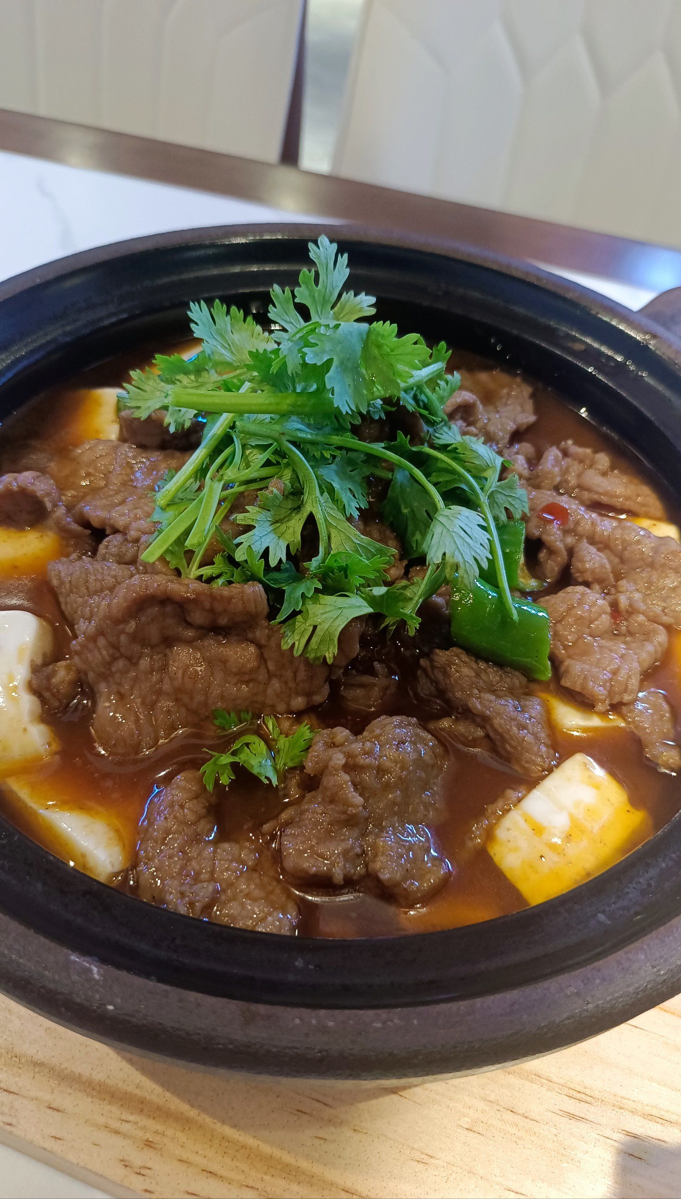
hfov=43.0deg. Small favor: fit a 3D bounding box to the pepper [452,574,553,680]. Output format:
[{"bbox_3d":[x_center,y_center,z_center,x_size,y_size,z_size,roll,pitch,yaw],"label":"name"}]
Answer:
[{"bbox_3d":[0.044,0.008,0.235,0.028,0.017,0.017,24,51,14],"label":"pepper"}]

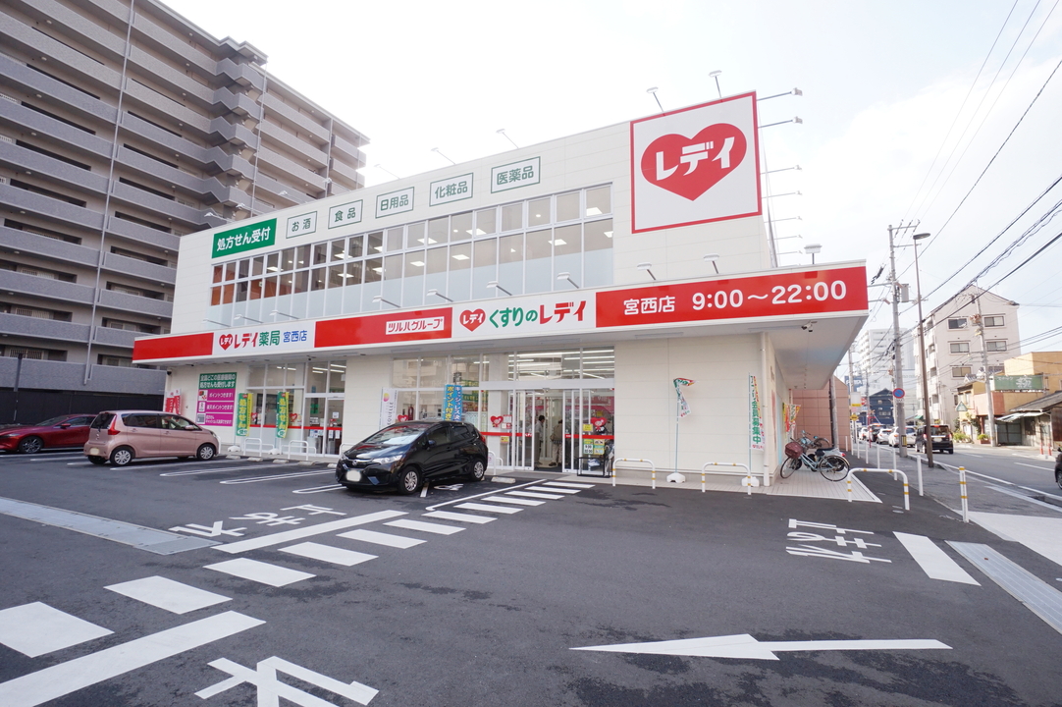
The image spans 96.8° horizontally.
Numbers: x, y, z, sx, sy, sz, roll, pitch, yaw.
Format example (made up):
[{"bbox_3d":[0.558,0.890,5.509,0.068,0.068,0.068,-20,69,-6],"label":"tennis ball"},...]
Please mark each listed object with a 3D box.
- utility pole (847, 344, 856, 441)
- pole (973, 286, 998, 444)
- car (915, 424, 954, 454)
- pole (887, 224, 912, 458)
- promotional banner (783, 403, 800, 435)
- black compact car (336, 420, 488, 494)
[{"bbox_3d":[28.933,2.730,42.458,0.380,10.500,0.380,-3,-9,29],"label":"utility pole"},{"bbox_3d":[38.353,1.266,39.742,0.420,13.000,0.420,-3,-9,29],"label":"pole"},{"bbox_3d":[26.008,5.529,30.495,1.475,1.700,3.395,-3,-9,29],"label":"car"},{"bbox_3d":[19.507,-0.904,25.101,0.500,12.600,0.500,-3,-9,29],"label":"pole"},{"bbox_3d":[14.940,3.812,26.943,0.750,1.850,0.300,-3,-9,26],"label":"promotional banner"},{"bbox_3d":[-2.722,2.388,11.386,1.695,1.525,3.955,-3,-9,26],"label":"black compact car"}]

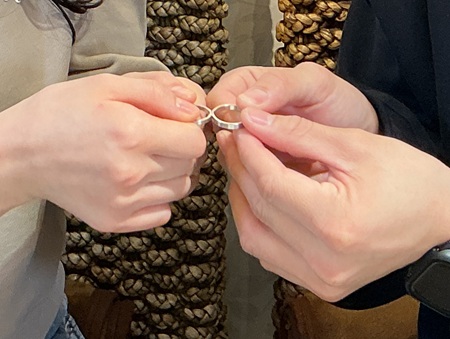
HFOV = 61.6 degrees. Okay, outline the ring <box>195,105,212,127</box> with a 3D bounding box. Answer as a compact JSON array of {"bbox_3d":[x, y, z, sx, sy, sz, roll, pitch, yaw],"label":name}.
[{"bbox_3d":[-0.017,-0.032,0.223,0.019,0.003,0.019,2,40,-1],"label":"ring"}]

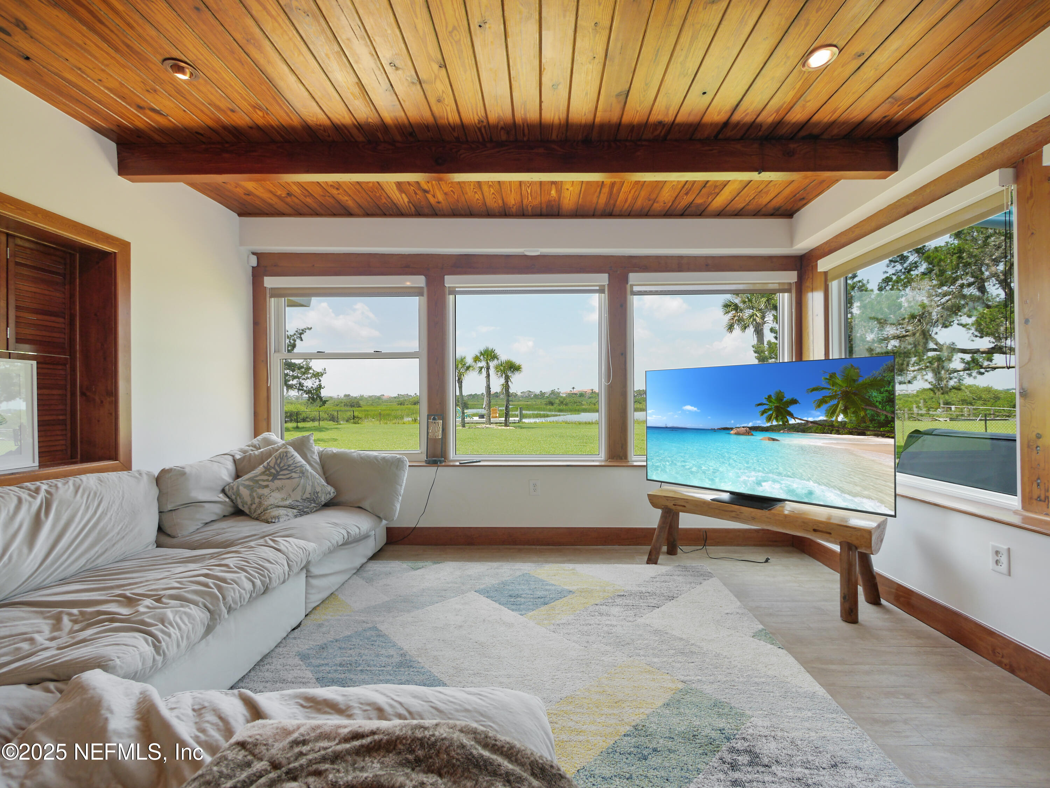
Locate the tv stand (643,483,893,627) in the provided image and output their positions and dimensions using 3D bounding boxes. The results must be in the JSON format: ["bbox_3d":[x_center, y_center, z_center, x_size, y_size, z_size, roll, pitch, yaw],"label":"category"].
[{"bbox_3d":[1.408,0.922,2.647,1.260,0.462,0.395,-1,-1,44],"label":"tv stand"}]

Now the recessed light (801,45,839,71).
[{"bbox_3d":[1.228,-1.385,1.762,0.126,0.025,0.126,0,-1,1],"label":"recessed light"}]

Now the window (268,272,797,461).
[{"bbox_3d":[0.015,-0.283,3.340,4.290,1.650,0.140,0,-1,1],"label":"window"}]

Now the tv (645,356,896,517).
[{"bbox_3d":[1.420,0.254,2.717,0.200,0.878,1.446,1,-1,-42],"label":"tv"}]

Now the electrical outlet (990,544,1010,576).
[{"bbox_3d":[1.985,0.690,1.775,0.012,0.115,0.073,0,-1,2],"label":"electrical outlet"}]

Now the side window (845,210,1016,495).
[{"bbox_3d":[2.285,-0.200,2.520,0.080,1.380,1.150,0,-1,2],"label":"side window"}]

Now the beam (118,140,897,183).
[{"bbox_3d":[-0.107,-1.288,2.355,4.250,0.180,0.085,0,-1,1],"label":"beam"}]

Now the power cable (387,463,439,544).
[{"bbox_3d":[-0.858,0.842,3.245,0.400,0.600,0.070,0,-1,1],"label":"power cable"}]

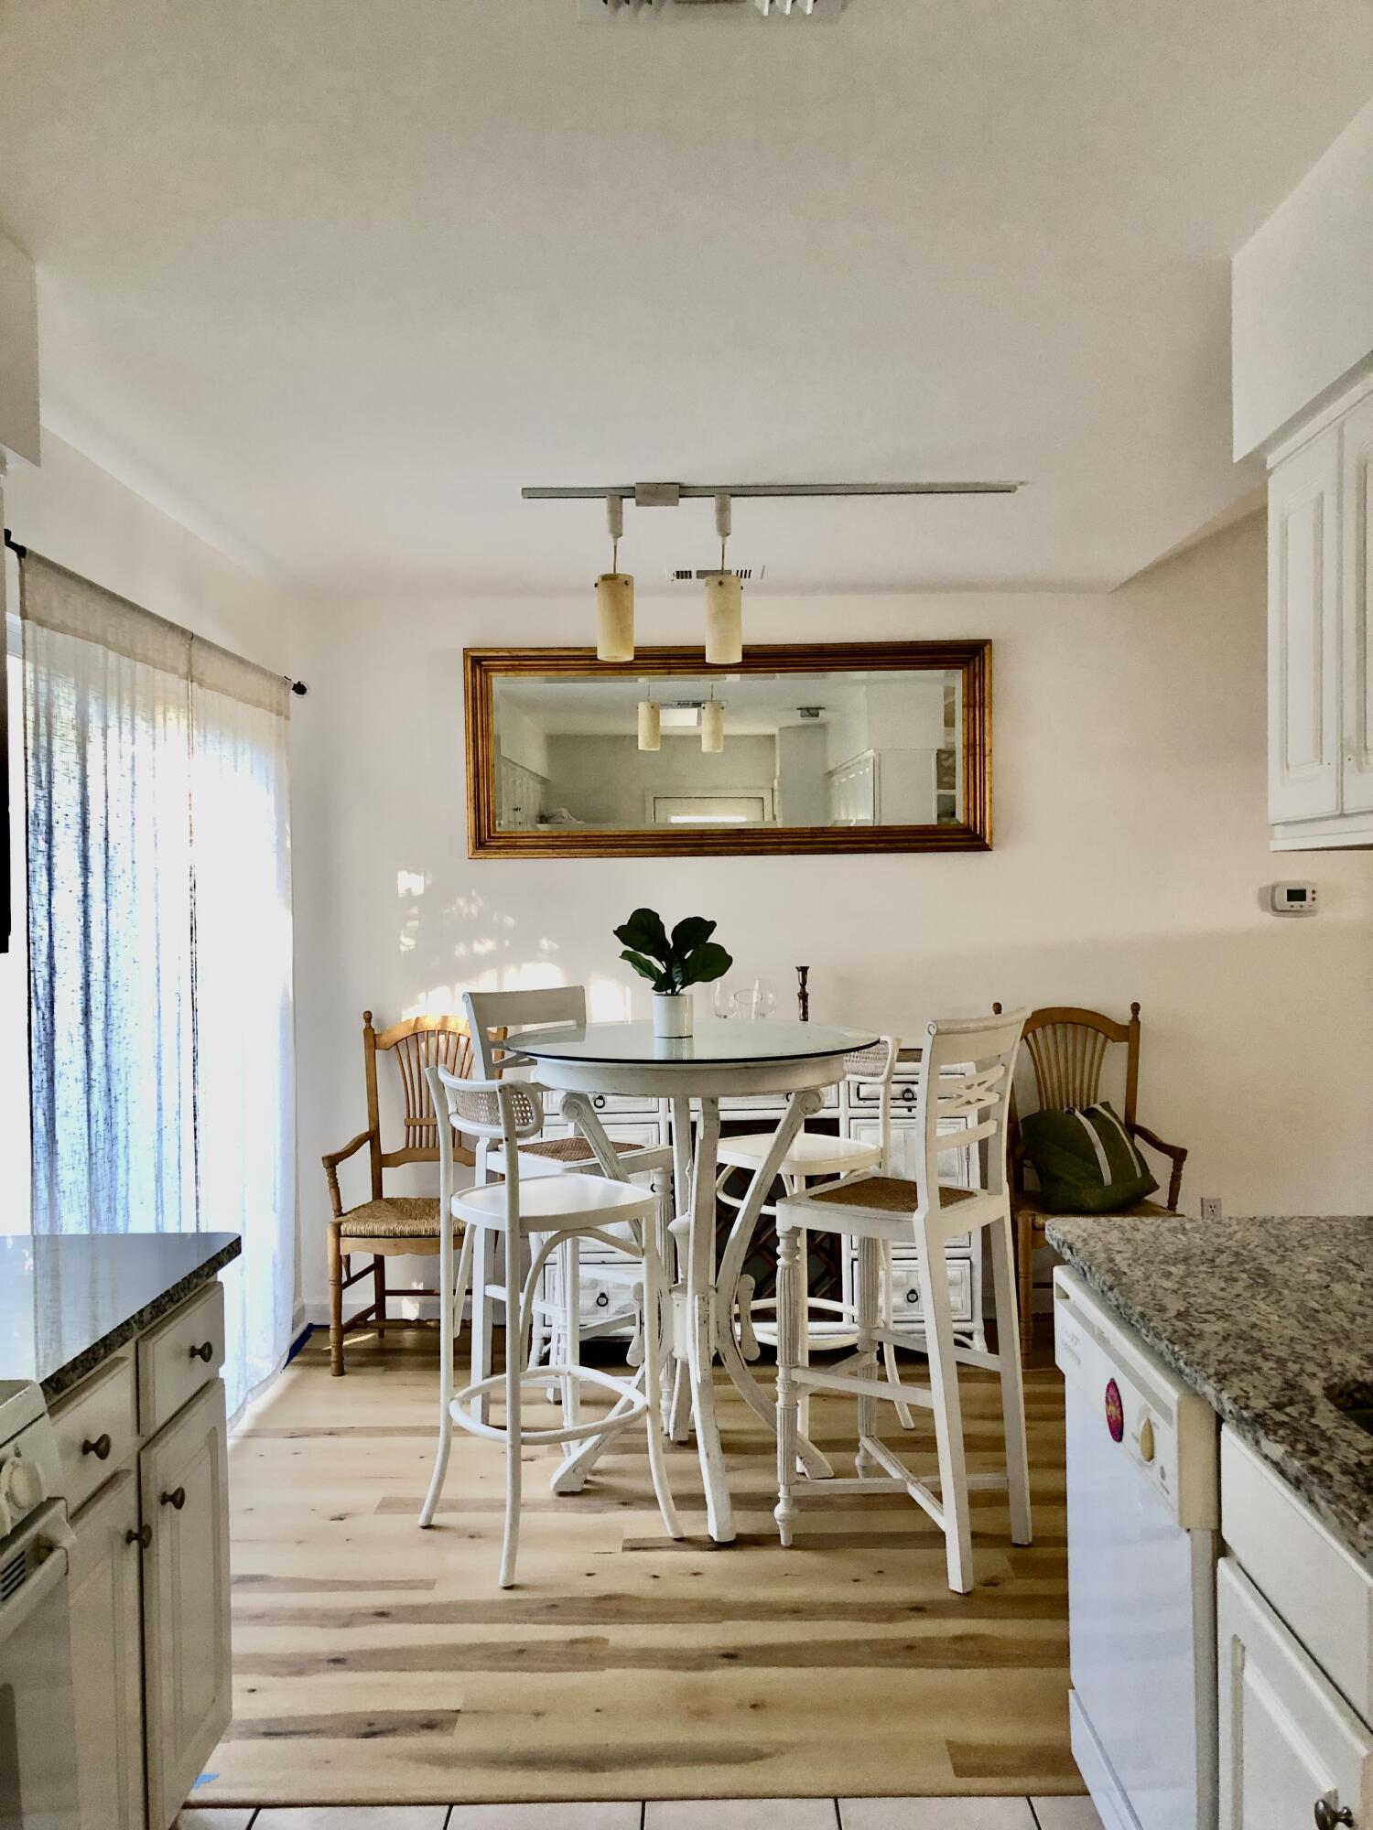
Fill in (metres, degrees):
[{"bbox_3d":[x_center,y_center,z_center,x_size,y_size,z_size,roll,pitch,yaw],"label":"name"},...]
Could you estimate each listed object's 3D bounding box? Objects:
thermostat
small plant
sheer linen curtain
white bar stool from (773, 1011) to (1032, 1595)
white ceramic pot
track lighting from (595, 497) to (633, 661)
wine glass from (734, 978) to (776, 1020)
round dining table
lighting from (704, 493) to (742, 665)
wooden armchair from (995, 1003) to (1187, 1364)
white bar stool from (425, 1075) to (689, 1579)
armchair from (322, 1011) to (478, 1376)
[{"bbox_3d":[2.026,-0.056,4.936,0.142,0.115,0.035,-1,1,1],"label":"thermostat"},{"bbox_3d":[-0.027,0.086,3.612,0.285,0.220,0.250,-1,1,1],"label":"small plant"},{"bbox_3d":[-1.265,0.340,3.778,0.100,2.120,1.800,-1,1,1],"label":"sheer linen curtain"},{"bbox_3d":[0.475,0.806,3.269,0.450,1.160,0.395,0,1,39],"label":"white bar stool"},{"bbox_3d":[-0.025,0.243,3.615,0.097,0.102,0.097,-1,1,1],"label":"white ceramic pot"},{"bbox_3d":[-0.174,-0.822,3.604,0.093,0.405,0.093,-1,1,1],"label":"track lighting"},{"bbox_3d":[0.241,0.332,4.704,0.090,0.240,0.090,-1,1,1],"label":"wine glass"},{"bbox_3d":[0.021,0.843,3.604,0.905,1.090,0.905,-1,1,1],"label":"round dining table"},{"bbox_3d":[0.091,-0.818,3.602,0.093,0.410,0.093,-1,1,1],"label":"lighting"},{"bbox_3d":[1.262,0.825,4.682,0.540,1.055,0.510,-1,1,1],"label":"wooden armchair"},{"bbox_3d":[-0.320,0.870,3.355,0.440,1.055,0.440,-2,1,-36],"label":"white bar stool"},{"bbox_3d":[-0.811,0.853,4.697,0.545,1.060,0.510,-1,1,1],"label":"armchair"}]

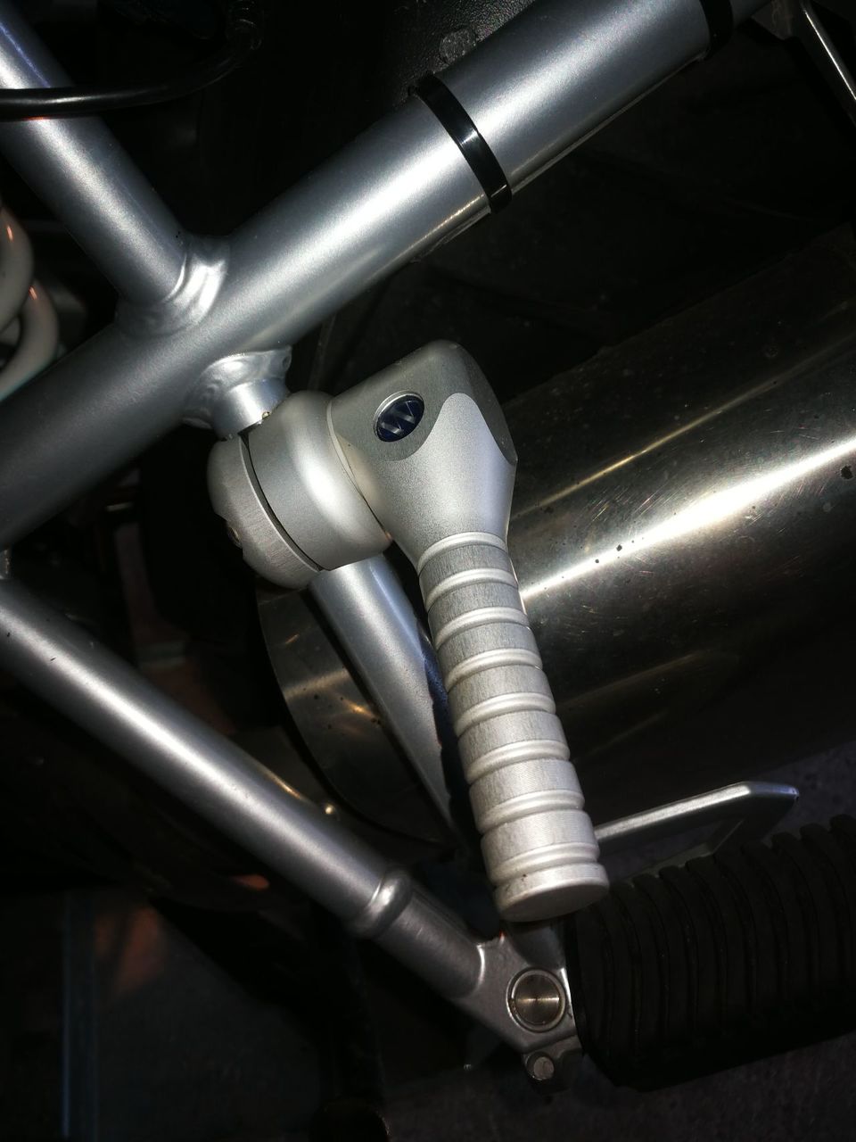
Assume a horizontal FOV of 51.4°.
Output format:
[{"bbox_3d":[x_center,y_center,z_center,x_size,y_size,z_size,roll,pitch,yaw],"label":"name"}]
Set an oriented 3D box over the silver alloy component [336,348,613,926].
[{"bbox_3d":[0.011,0.009,0.222,0.043,0.042,0.146,-22,59,14],"label":"silver alloy component"}]

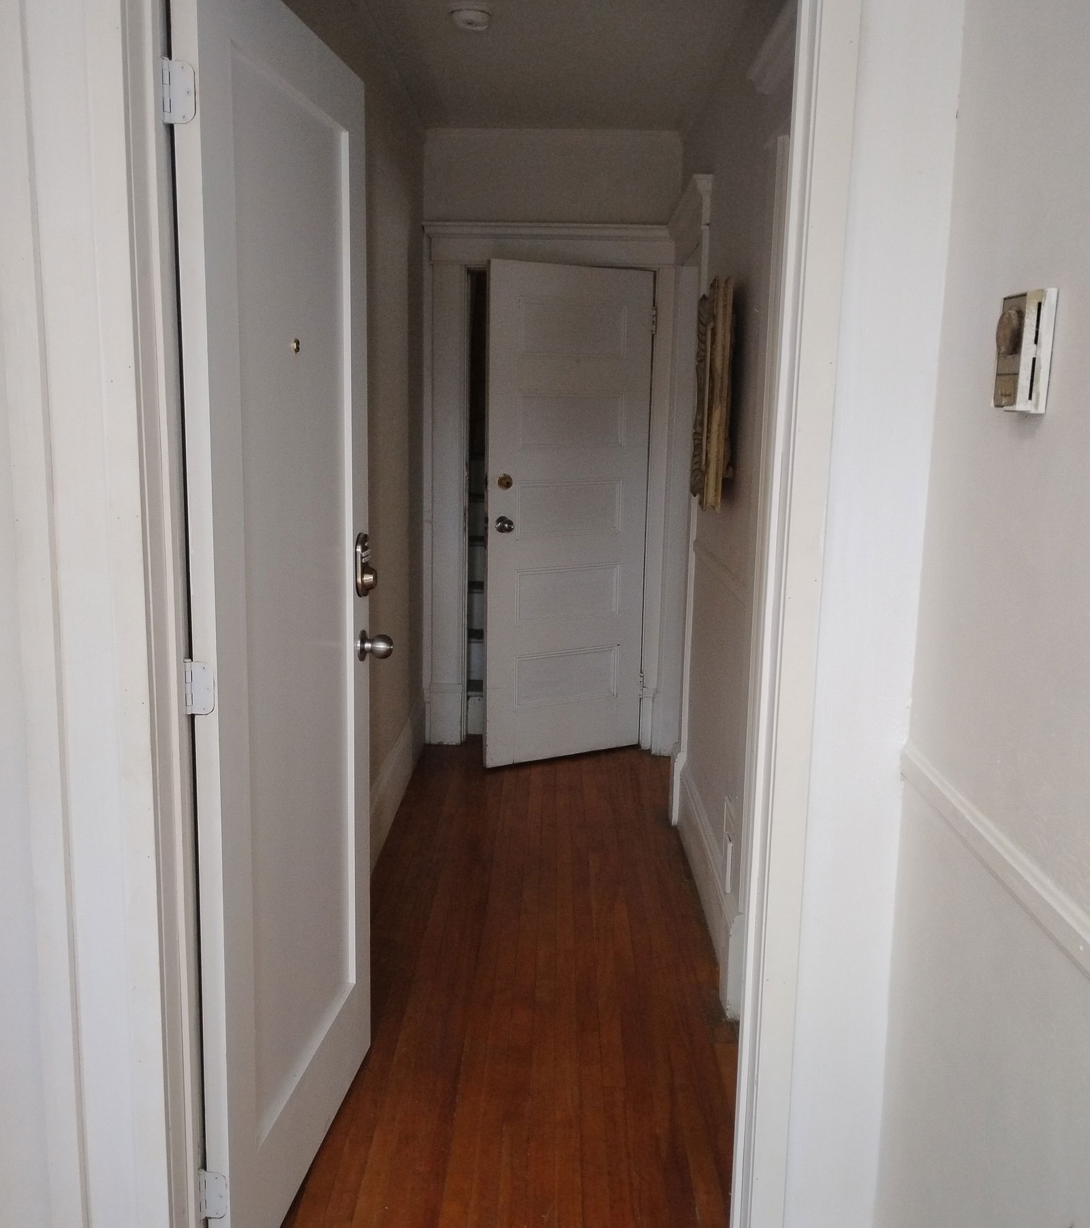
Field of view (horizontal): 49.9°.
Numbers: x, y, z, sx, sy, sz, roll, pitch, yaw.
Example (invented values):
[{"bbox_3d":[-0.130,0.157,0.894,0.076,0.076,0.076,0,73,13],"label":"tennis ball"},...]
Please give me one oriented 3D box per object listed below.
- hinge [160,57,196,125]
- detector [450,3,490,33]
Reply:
[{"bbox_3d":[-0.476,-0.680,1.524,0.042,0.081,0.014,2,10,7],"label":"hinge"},{"bbox_3d":[-0.207,-1.643,3.231,0.116,0.048,0.116,1,10,1],"label":"detector"}]

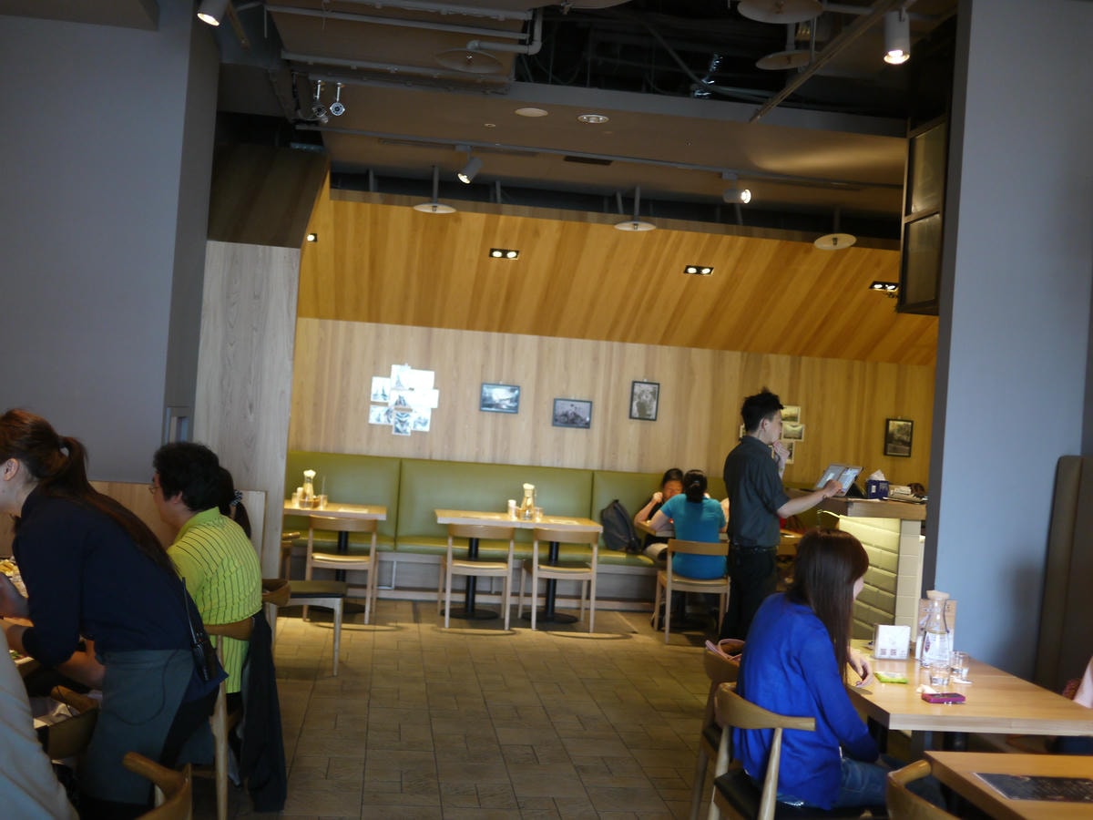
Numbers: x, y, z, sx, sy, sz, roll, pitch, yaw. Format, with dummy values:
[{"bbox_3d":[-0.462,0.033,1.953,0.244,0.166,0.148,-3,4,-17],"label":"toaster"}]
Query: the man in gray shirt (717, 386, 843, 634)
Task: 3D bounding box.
[{"bbox_3d":[1.580,0.792,8.699,0.700,1.800,0.520,4,-1,-21],"label":"man in gray shirt"}]

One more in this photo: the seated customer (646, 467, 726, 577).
[{"bbox_3d":[1.029,1.053,9.337,0.530,1.220,0.720,4,-1,-2],"label":"seated customer"}]

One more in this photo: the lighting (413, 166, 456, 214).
[{"bbox_3d":[-0.764,-1.532,8.760,0.300,0.310,0.300,4,-1,-7],"label":"lighting"}]

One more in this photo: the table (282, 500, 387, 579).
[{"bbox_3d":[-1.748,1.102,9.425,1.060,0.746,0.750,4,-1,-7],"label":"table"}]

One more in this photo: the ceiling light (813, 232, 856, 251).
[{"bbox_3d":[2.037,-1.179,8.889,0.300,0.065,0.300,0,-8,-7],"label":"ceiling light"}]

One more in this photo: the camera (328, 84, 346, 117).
[{"bbox_3d":[-1.122,-1.660,6.781,0.090,0.170,0.150,4,-1,-10],"label":"camera"}]

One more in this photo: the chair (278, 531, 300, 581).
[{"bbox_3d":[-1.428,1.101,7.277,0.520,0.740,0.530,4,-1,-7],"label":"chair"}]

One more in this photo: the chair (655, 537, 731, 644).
[{"bbox_3d":[1.073,1.310,9.190,0.480,0.710,0.540,4,-1,0],"label":"chair"}]

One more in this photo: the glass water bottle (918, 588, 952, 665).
[{"bbox_3d":[1.356,0.752,4.371,0.100,0.258,0.100,4,-1,-7],"label":"glass water bottle"}]

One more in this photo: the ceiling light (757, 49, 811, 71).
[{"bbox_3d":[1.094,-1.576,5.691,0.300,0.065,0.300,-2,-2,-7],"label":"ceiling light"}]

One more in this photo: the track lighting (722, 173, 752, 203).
[{"bbox_3d":[1.258,-1.469,8.366,0.165,0.205,0.095,3,-1,35],"label":"track lighting"}]

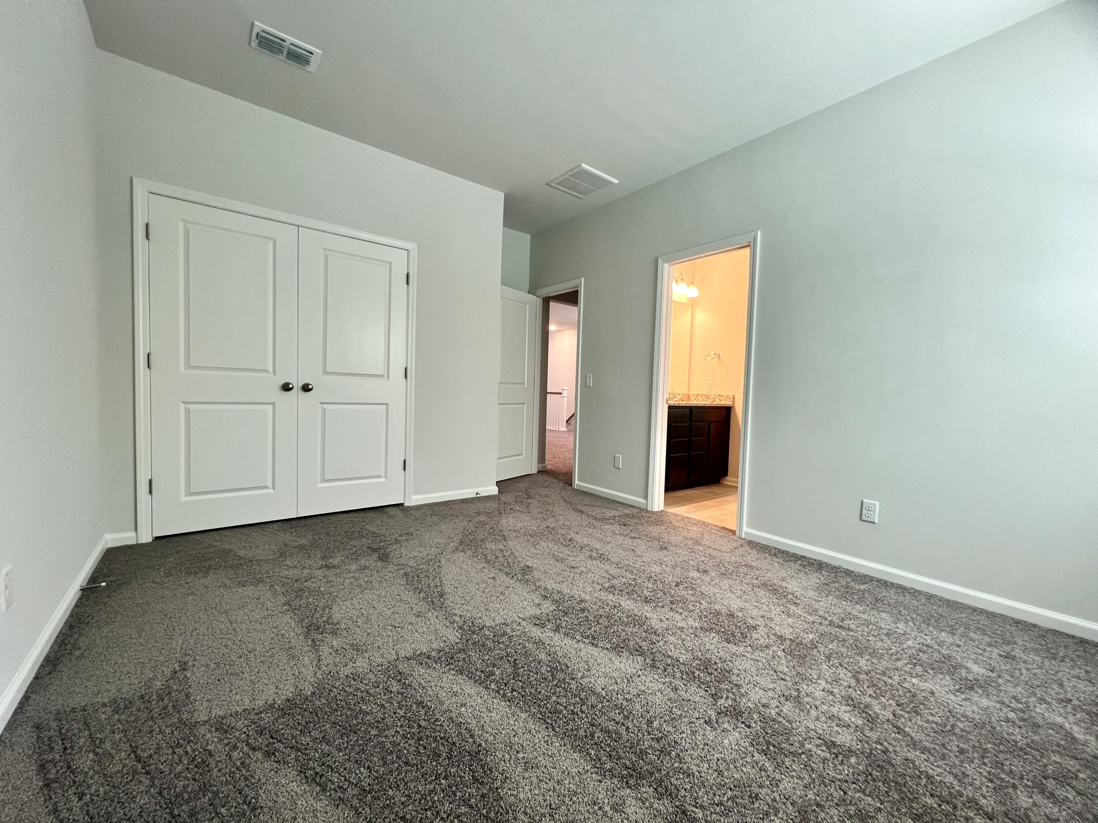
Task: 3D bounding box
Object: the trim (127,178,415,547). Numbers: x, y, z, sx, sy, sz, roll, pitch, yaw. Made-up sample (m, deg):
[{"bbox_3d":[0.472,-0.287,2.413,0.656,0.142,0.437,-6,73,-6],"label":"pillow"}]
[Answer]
[{"bbox_3d":[-1.759,-0.276,2.893,1.630,2.127,0.063,0,3,-36],"label":"trim"}]

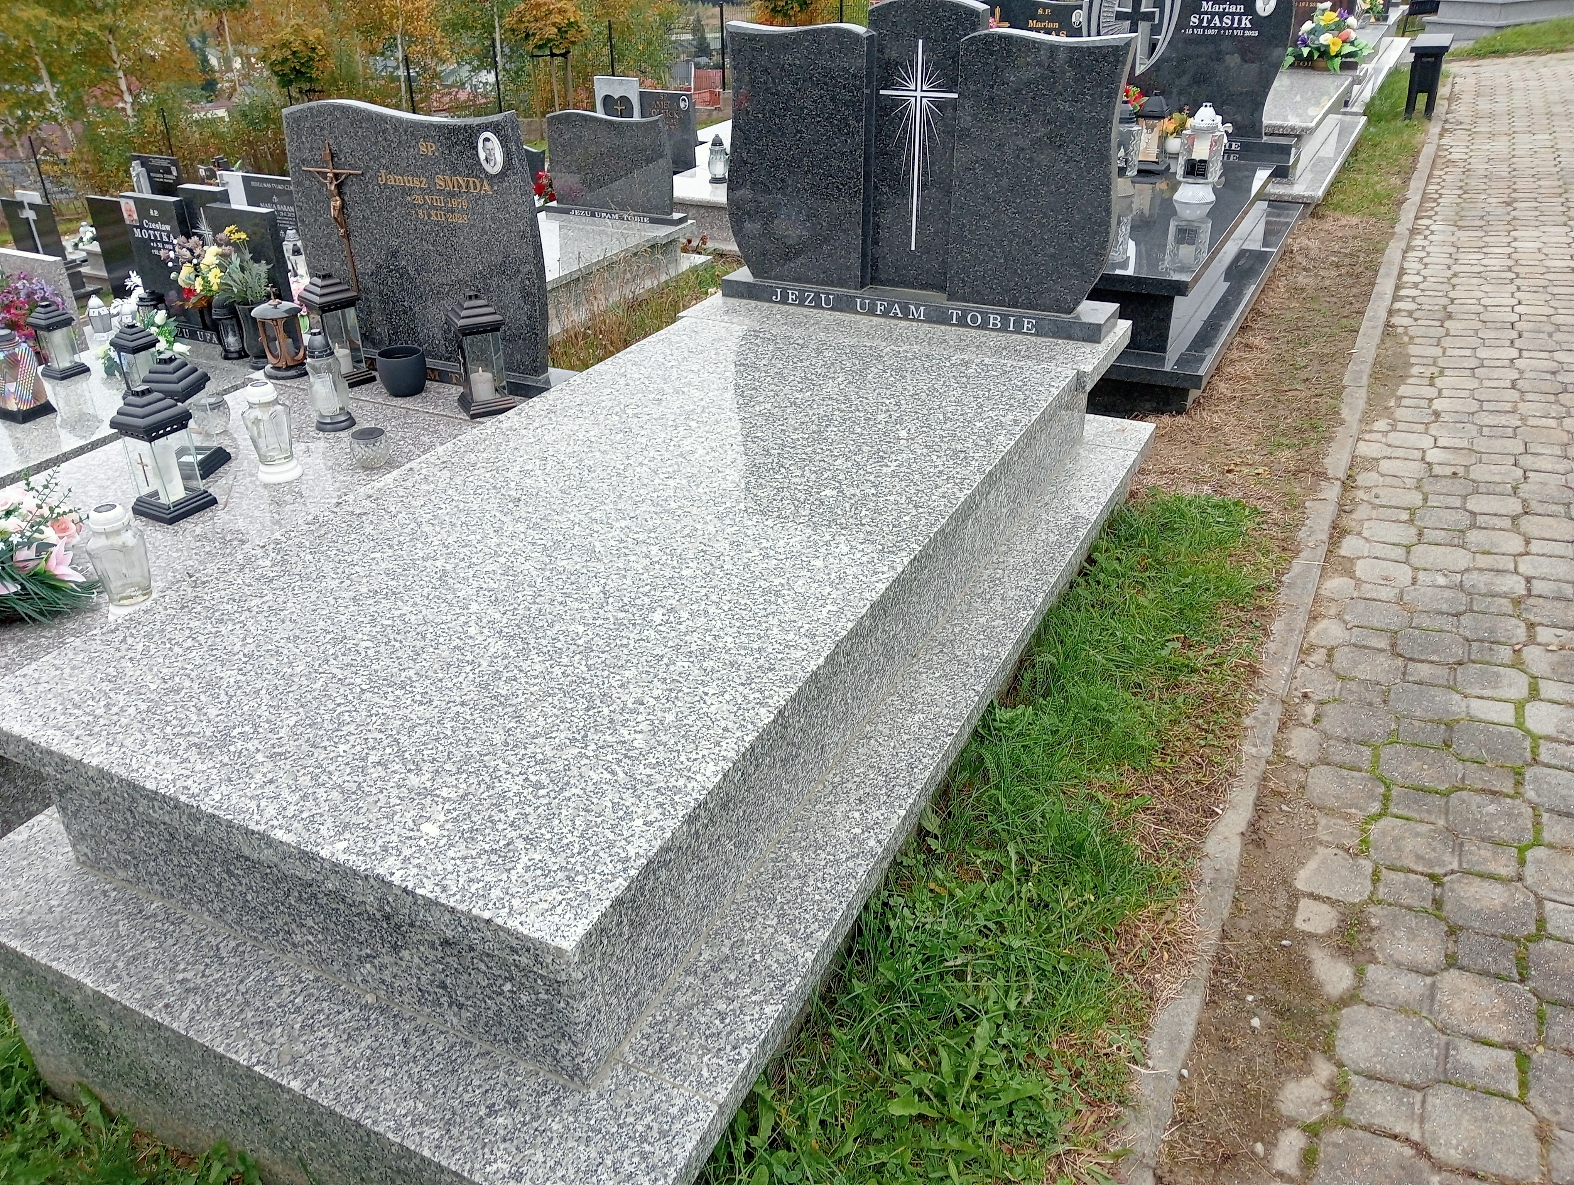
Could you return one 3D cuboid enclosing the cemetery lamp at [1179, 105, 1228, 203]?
[{"bbox_3d":[1.334,-1.416,4.102,0.145,0.297,0.145,13,32,23],"label":"cemetery lamp"}]

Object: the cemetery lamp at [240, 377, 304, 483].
[{"bbox_3d":[-1.089,-0.343,2.692,0.099,0.204,0.099,13,32,23],"label":"cemetery lamp"}]

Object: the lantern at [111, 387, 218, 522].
[{"bbox_3d":[-1.534,-0.352,3.120,0.148,0.316,0.148,16,34,27],"label":"lantern"}]

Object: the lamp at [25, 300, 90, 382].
[{"bbox_3d":[-2.308,-0.803,4.027,0.113,0.225,0.113,16,34,27],"label":"lamp"}]

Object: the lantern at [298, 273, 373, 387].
[{"bbox_3d":[-1.133,-0.670,3.208,0.122,0.269,0.122,-25,38,-36],"label":"lantern"}]

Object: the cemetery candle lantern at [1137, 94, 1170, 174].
[{"bbox_3d":[1.298,-1.643,4.538,0.155,0.263,0.155,18,35,30],"label":"cemetery candle lantern"}]

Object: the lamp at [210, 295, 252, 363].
[{"bbox_3d":[-1.822,-0.868,4.157,0.086,0.200,0.086,13,32,23],"label":"lamp"}]

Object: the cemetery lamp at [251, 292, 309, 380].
[{"bbox_3d":[-1.296,-0.666,3.261,0.122,0.214,0.122,13,32,23],"label":"cemetery lamp"}]

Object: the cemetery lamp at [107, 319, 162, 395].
[{"bbox_3d":[-1.945,-0.695,3.825,0.115,0.228,0.115,16,34,27],"label":"cemetery lamp"}]

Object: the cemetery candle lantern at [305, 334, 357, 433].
[{"bbox_3d":[-1.304,-0.612,3.615,0.115,0.275,0.115,13,32,23],"label":"cemetery candle lantern"}]

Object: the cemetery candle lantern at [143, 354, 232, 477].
[{"bbox_3d":[-1.294,-0.384,2.720,0.122,0.255,0.122,4,30,8],"label":"cemetery candle lantern"}]

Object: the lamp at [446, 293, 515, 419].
[{"bbox_3d":[-0.730,-0.572,3.022,0.122,0.270,0.122,-18,34,-27],"label":"lamp"}]

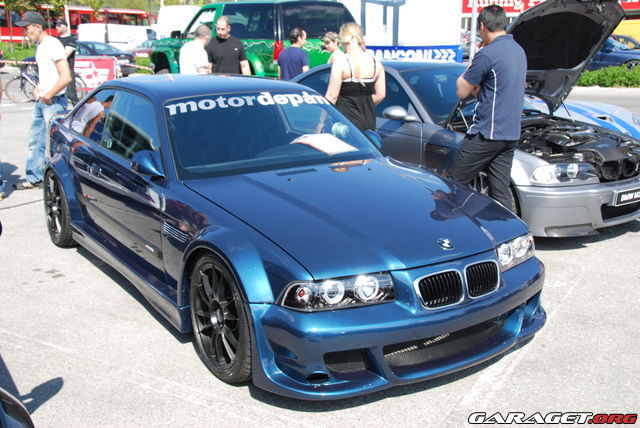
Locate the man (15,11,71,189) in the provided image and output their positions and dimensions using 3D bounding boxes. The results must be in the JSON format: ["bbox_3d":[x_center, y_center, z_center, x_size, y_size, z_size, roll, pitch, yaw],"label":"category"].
[{"bbox_3d":[-2.885,-1.136,7.410,0.540,1.830,0.480,-5,15,-22],"label":"man"}]

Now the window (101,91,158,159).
[{"bbox_3d":[-1.162,-0.545,4.454,0.070,0.450,1.000,15,3,-37],"label":"window"}]

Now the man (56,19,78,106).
[{"bbox_3d":[-4.190,-2.261,11.904,0.420,1.810,0.500,-8,16,-29],"label":"man"}]

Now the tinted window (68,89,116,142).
[{"bbox_3d":[-1.647,-0.734,5.144,0.060,0.390,0.750,15,3,-37],"label":"tinted window"}]

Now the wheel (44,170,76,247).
[{"bbox_3d":[-1.948,-0.056,5.587,0.230,0.635,0.635,-9,17,-33],"label":"wheel"}]

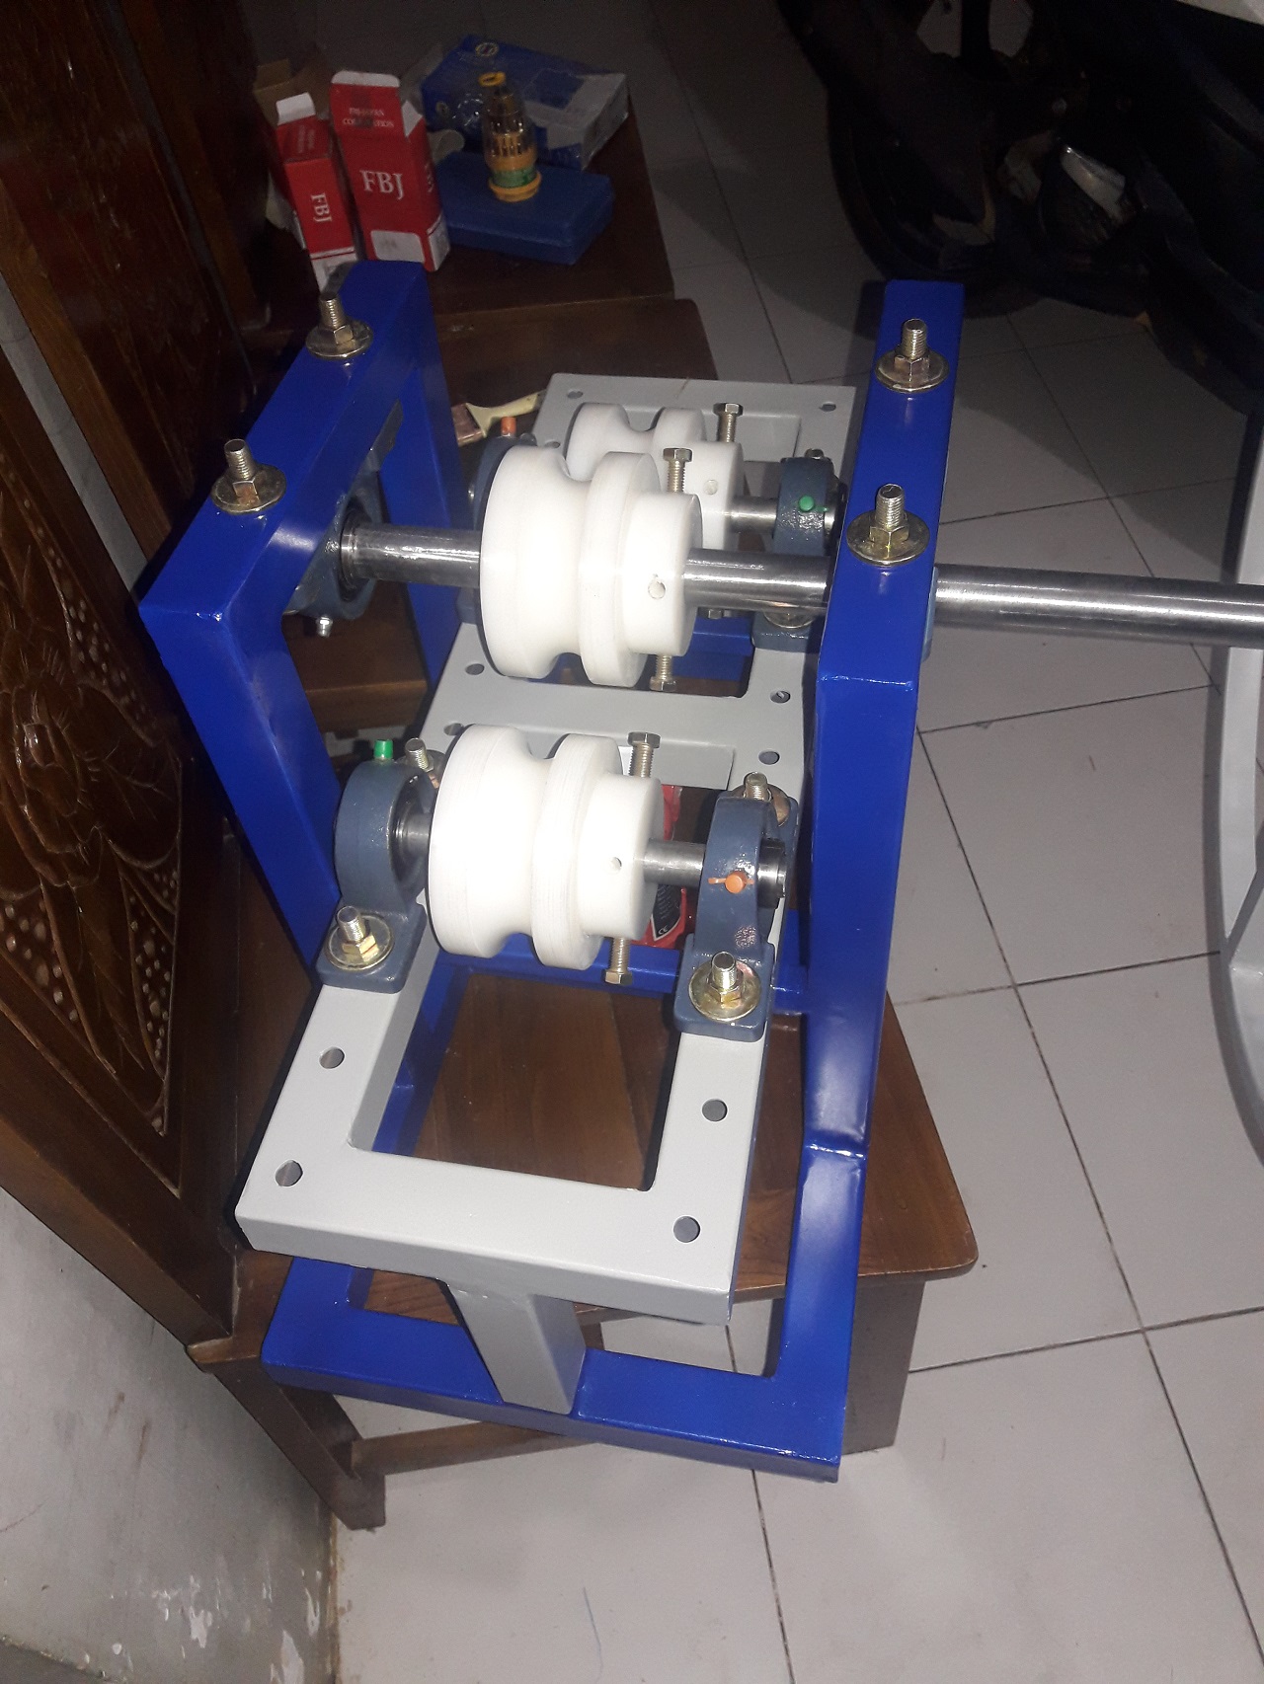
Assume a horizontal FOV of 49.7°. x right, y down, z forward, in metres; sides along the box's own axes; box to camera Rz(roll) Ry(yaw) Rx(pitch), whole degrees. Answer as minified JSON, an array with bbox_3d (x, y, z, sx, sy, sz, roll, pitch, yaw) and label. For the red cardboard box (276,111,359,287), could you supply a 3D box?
[{"bbox_3d":[-0.318,-0.654,1.395,0.045,0.141,0.080,-13,53,-5],"label":"red cardboard box"}]

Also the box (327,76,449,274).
[{"bbox_3d":[-0.243,-0.680,1.375,0.072,0.193,0.045,9,54,12],"label":"box"}]

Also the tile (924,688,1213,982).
[{"bbox_3d":[0.513,-0.016,1.430,0.335,0.009,0.335,-9,53,-1],"label":"tile"}]

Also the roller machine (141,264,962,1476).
[{"bbox_3d":[-0.003,-0.042,0.727,0.305,0.419,0.575,7,54,10],"label":"roller machine"}]

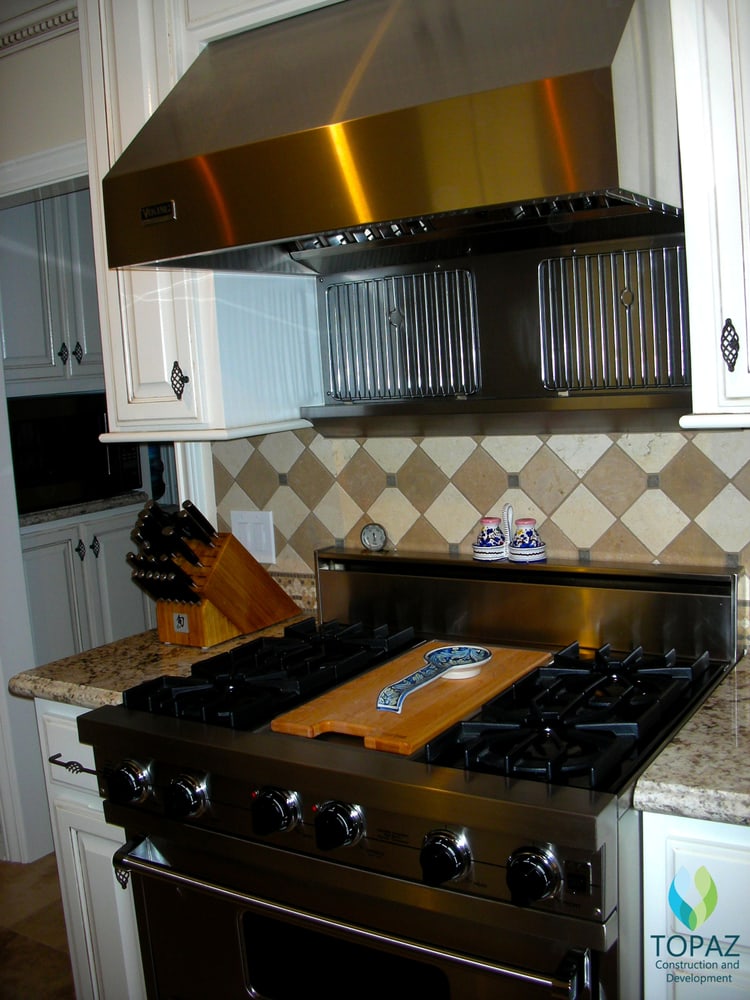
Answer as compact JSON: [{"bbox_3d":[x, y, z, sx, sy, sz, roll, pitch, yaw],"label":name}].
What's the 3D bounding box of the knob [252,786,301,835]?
[{"bbox_3d":[-0.143,0.453,1.469,0.060,0.060,0.046,1,8,33],"label":"knob"}]

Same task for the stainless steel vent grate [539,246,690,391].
[{"bbox_3d":[0.471,-0.331,1.865,0.358,0.258,0.016,1,8,33],"label":"stainless steel vent grate"}]

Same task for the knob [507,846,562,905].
[{"bbox_3d":[0.196,0.466,1.249,0.060,0.060,0.046,1,8,33],"label":"knob"}]

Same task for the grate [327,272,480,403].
[{"bbox_3d":[0.050,-0.339,2.135,0.360,0.258,0.016,1,8,33],"label":"grate"}]

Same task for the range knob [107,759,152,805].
[{"bbox_3d":[-0.397,0.457,1.637,0.060,0.060,0.046,1,8,33],"label":"range knob"}]

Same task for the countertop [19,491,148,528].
[{"bbox_3d":[-1.327,0.030,3.802,0.620,0.042,0.700,1,8,33],"label":"countertop"}]

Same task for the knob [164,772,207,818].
[{"bbox_3d":[-0.291,0.459,1.567,0.060,0.060,0.046,1,8,33],"label":"knob"}]

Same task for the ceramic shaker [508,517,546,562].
[{"bbox_3d":[0.303,0.080,2.002,0.071,0.080,0.071,-4,7,0],"label":"ceramic shaker"}]

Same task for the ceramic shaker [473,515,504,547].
[{"bbox_3d":[0.233,0.078,2.067,0.057,0.075,0.057,-3,7,0],"label":"ceramic shaker"}]

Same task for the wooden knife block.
[{"bbox_3d":[-0.326,0.177,2.282,0.128,0.227,0.316,1,8,35],"label":"wooden knife block"}]

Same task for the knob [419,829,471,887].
[{"bbox_3d":[0.092,0.467,1.317,0.060,0.060,0.046,1,8,33],"label":"knob"}]

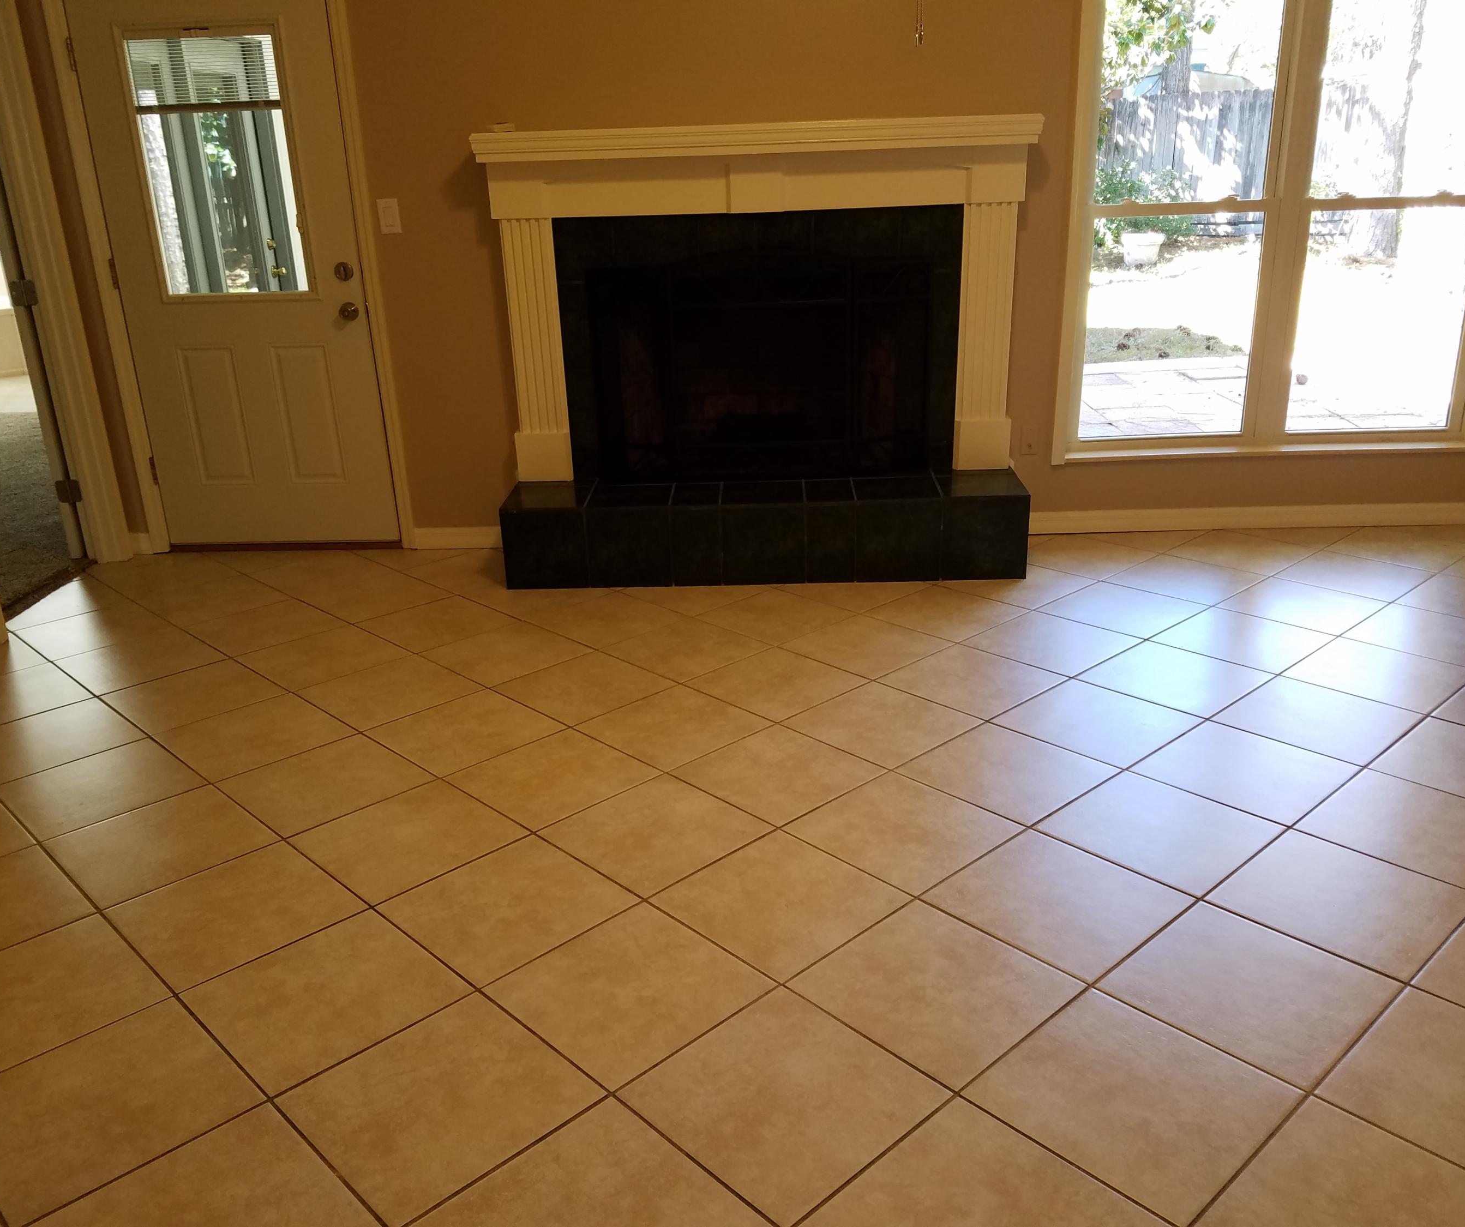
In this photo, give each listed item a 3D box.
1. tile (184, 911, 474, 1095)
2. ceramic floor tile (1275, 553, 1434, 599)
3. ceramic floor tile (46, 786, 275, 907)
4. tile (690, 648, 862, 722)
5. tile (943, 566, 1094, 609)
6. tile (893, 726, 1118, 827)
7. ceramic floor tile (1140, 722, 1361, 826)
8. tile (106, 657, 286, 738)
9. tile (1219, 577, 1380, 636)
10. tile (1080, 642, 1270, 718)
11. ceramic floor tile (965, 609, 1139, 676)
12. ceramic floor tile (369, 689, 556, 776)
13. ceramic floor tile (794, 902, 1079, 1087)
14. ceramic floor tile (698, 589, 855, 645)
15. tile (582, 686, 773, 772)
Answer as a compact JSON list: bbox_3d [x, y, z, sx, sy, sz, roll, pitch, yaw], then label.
[{"bbox_3d":[-0.752,0.709,2.291,0.397,0.010,0.397,-19,26,-40],"label":"tile"},{"bbox_3d":[2.173,-0.127,4.295,0.396,0.010,0.396,-19,26,-39],"label":"ceramic floor tile"},{"bbox_3d":[-1.312,0.527,2.821,0.396,0.010,0.396,-19,26,-39],"label":"ceramic floor tile"},{"bbox_3d":[0.130,0.206,3.572,0.396,0.010,0.396,-19,26,-39],"label":"tile"},{"bbox_3d":[1.020,-0.106,4.372,0.397,0.010,0.397,-19,26,-40],"label":"tile"},{"bbox_3d":[0.692,0.399,3.077,0.396,0.010,0.396,-19,26,-40],"label":"tile"},{"bbox_3d":[1.225,0.372,2.938,0.397,0.010,0.397,-19,26,-39],"label":"ceramic floor tile"},{"bbox_3d":[-1.625,0.250,3.714,0.396,0.010,0.396,-19,26,-40],"label":"tile"},{"bbox_3d":[1.877,-0.021,4.054,0.397,0.010,0.397,-19,26,-40],"label":"tile"},{"bbox_3d":[1.298,0.190,3.597,0.396,0.010,0.396,-19,26,-40],"label":"tile"},{"bbox_3d":[0.982,0.090,3.748,0.397,0.010,0.397,-19,26,-39],"label":"ceramic floor tile"},{"bbox_3d":[-0.764,0.334,3.453,0.403,0.010,0.403,-20,26,-40],"label":"ceramic floor tile"},{"bbox_3d":[0.383,0.708,2.317,0.397,0.010,0.397,-19,26,-40],"label":"ceramic floor tile"},{"bbox_3d":[0.147,0.011,4.135,0.397,0.010,0.397,-19,26,-40],"label":"ceramic floor tile"},{"bbox_3d":[-0.160,0.311,3.334,0.397,0.010,0.397,-19,26,-40],"label":"tile"}]

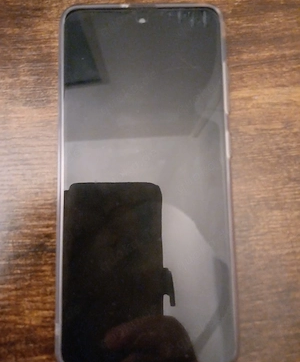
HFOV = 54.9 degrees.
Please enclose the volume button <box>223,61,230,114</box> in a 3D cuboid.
[{"bbox_3d":[0.035,-0.042,0.132,0.002,0.003,0.024,-1,85,0],"label":"volume button"}]

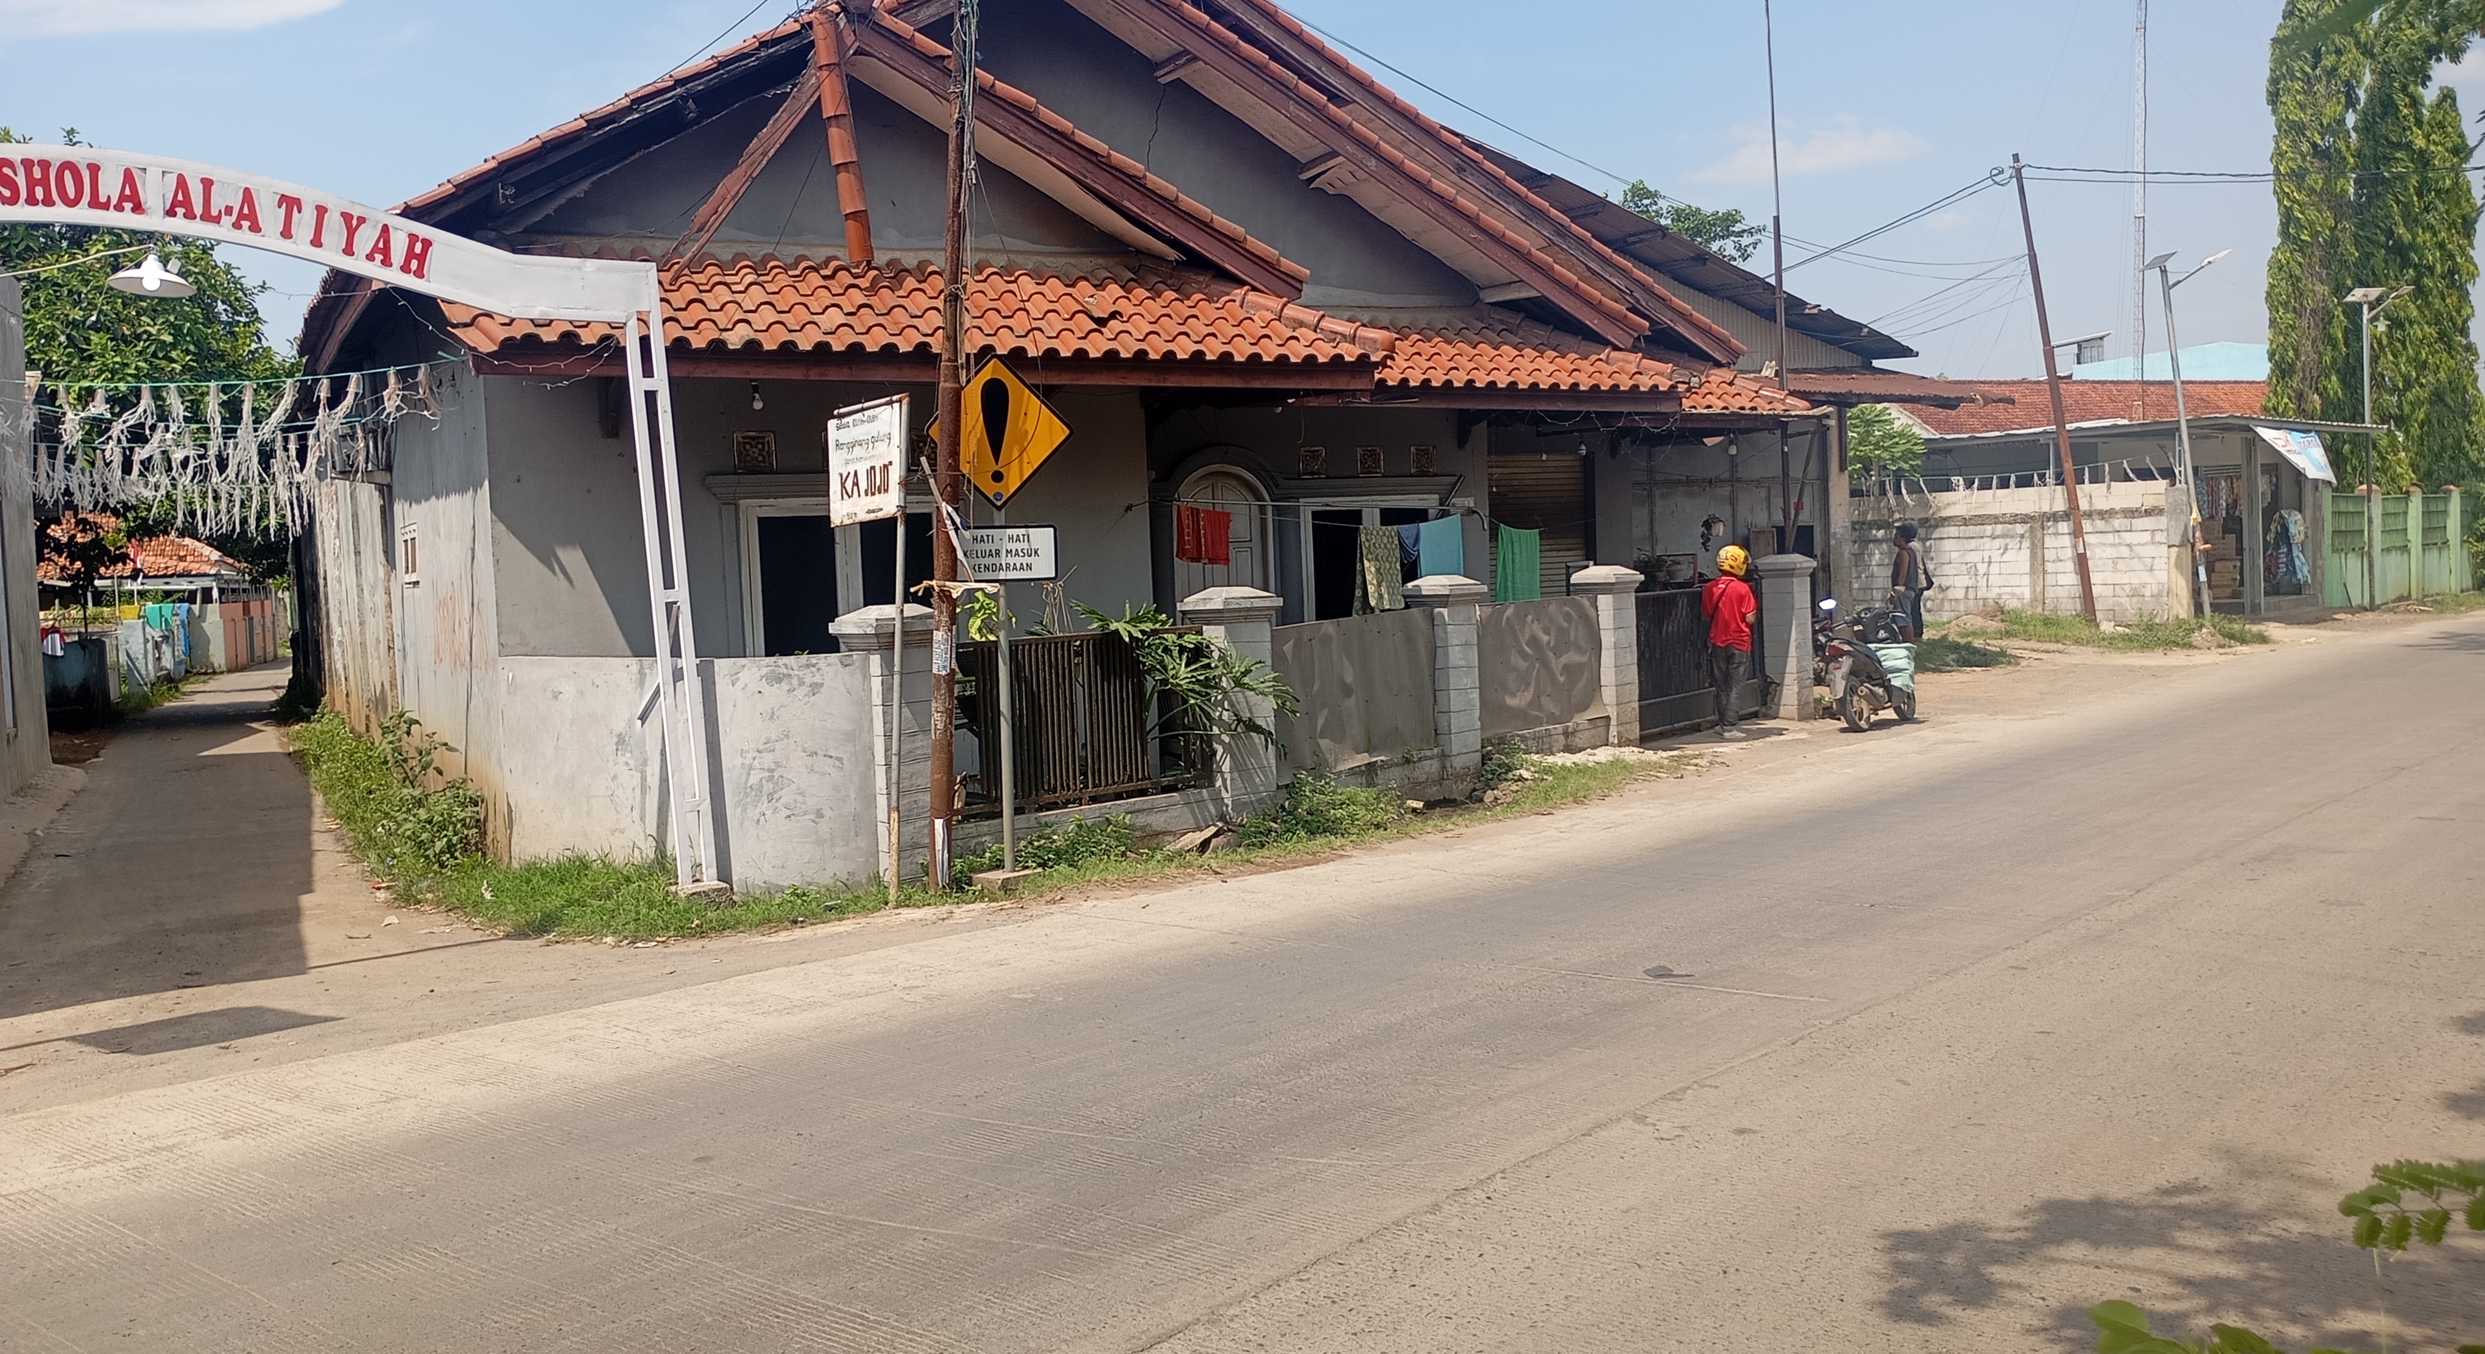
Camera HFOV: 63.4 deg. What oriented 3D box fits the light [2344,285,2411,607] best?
[{"bbox_3d":[20.521,-4.133,36.203,1.150,5.779,0.500,0,4,44],"label":"light"}]

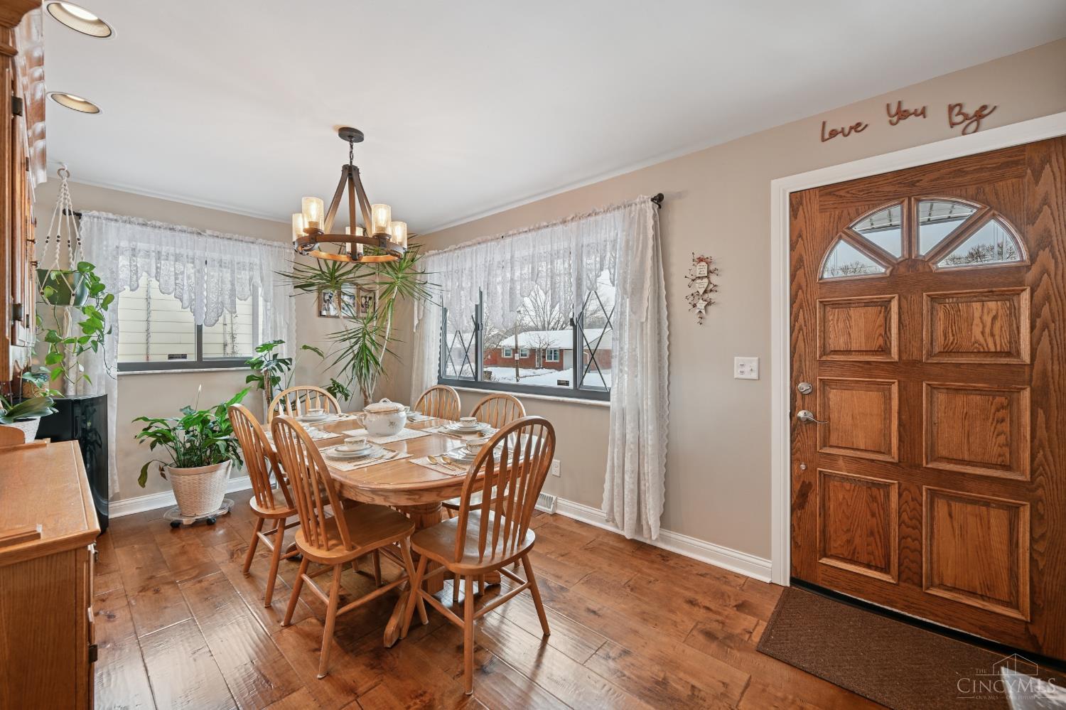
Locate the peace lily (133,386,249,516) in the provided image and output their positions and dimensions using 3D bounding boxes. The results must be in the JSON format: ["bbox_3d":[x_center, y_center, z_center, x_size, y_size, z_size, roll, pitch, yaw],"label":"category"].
[{"bbox_3d":[-2.460,0.715,3.030,0.640,0.930,0.640,0,0,41],"label":"peace lily"}]

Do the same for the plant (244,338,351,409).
[{"bbox_3d":[-2.006,0.347,3.418,0.580,0.950,0.720,0,0,41],"label":"plant"}]

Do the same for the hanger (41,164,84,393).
[{"bbox_3d":[-2.960,-0.520,2.615,0.240,1.350,0.240,0,0,41],"label":"hanger"}]

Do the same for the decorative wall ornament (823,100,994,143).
[{"bbox_3d":[1.647,-1.033,1.860,0.585,0.245,0.015,0,0,41],"label":"decorative wall ornament"}]

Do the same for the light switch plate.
[{"bbox_3d":[1.177,0.074,2.281,0.125,0.121,0.010,0,0,41],"label":"light switch plate"}]

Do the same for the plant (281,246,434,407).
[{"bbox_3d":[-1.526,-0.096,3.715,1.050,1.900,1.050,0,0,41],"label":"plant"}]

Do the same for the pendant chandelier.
[{"bbox_3d":[-0.985,-0.885,2.250,0.610,0.660,0.610,0,0,41],"label":"pendant chandelier"}]

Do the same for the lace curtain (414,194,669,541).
[{"bbox_3d":[-0.203,0.073,3.382,2.700,2.150,0.130,0,0,41],"label":"lace curtain"}]

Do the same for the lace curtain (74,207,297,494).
[{"bbox_3d":[-2.692,0.024,3.341,0.130,2.070,1.440,0,0,41],"label":"lace curtain"}]

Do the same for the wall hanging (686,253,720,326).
[{"bbox_3d":[0.982,-0.389,2.418,0.190,0.415,0.050,0,0,41],"label":"wall hanging"}]

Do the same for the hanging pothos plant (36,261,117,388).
[{"bbox_3d":[-2.940,-0.200,2.640,0.400,0.810,0.400,0,0,41],"label":"hanging pothos plant"}]

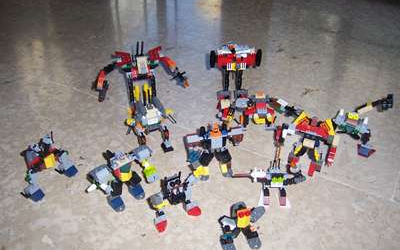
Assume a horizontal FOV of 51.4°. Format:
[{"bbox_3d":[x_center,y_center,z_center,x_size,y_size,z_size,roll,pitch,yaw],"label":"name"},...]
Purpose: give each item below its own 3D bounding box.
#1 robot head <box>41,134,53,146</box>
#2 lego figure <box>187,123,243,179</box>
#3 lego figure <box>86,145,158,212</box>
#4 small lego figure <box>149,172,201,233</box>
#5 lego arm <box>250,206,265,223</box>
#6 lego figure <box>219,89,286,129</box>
[{"bbox_3d":[-0.213,0.020,0.579,0.014,0.013,0.013,-29,52,-26],"label":"robot head"},{"bbox_3d":[0.019,0.036,0.593,0.082,0.060,0.048,-5,45,-5],"label":"lego figure"},{"bbox_3d":[-0.103,0.072,0.565,0.086,0.050,0.046,-24,50,-22],"label":"lego figure"},{"bbox_3d":[-0.033,0.100,0.540,0.062,0.045,0.046,-17,47,-16],"label":"small lego figure"},{"bbox_3d":[0.071,0.112,0.518,0.016,0.015,0.015,-11,46,-11],"label":"lego arm"},{"bbox_3d":[0.081,-0.025,0.661,0.112,0.050,0.040,0,45,0],"label":"lego figure"}]

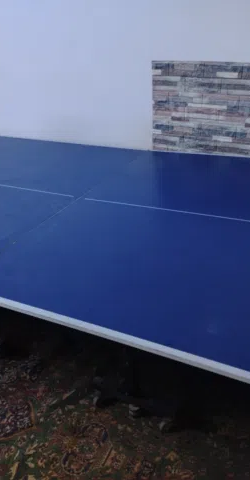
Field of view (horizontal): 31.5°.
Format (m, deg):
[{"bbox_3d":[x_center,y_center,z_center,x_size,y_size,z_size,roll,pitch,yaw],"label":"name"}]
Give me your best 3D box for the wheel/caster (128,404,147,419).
[{"bbox_3d":[0.052,0.712,1.844,0.065,0.051,0.040,5,30,18],"label":"wheel/caster"}]

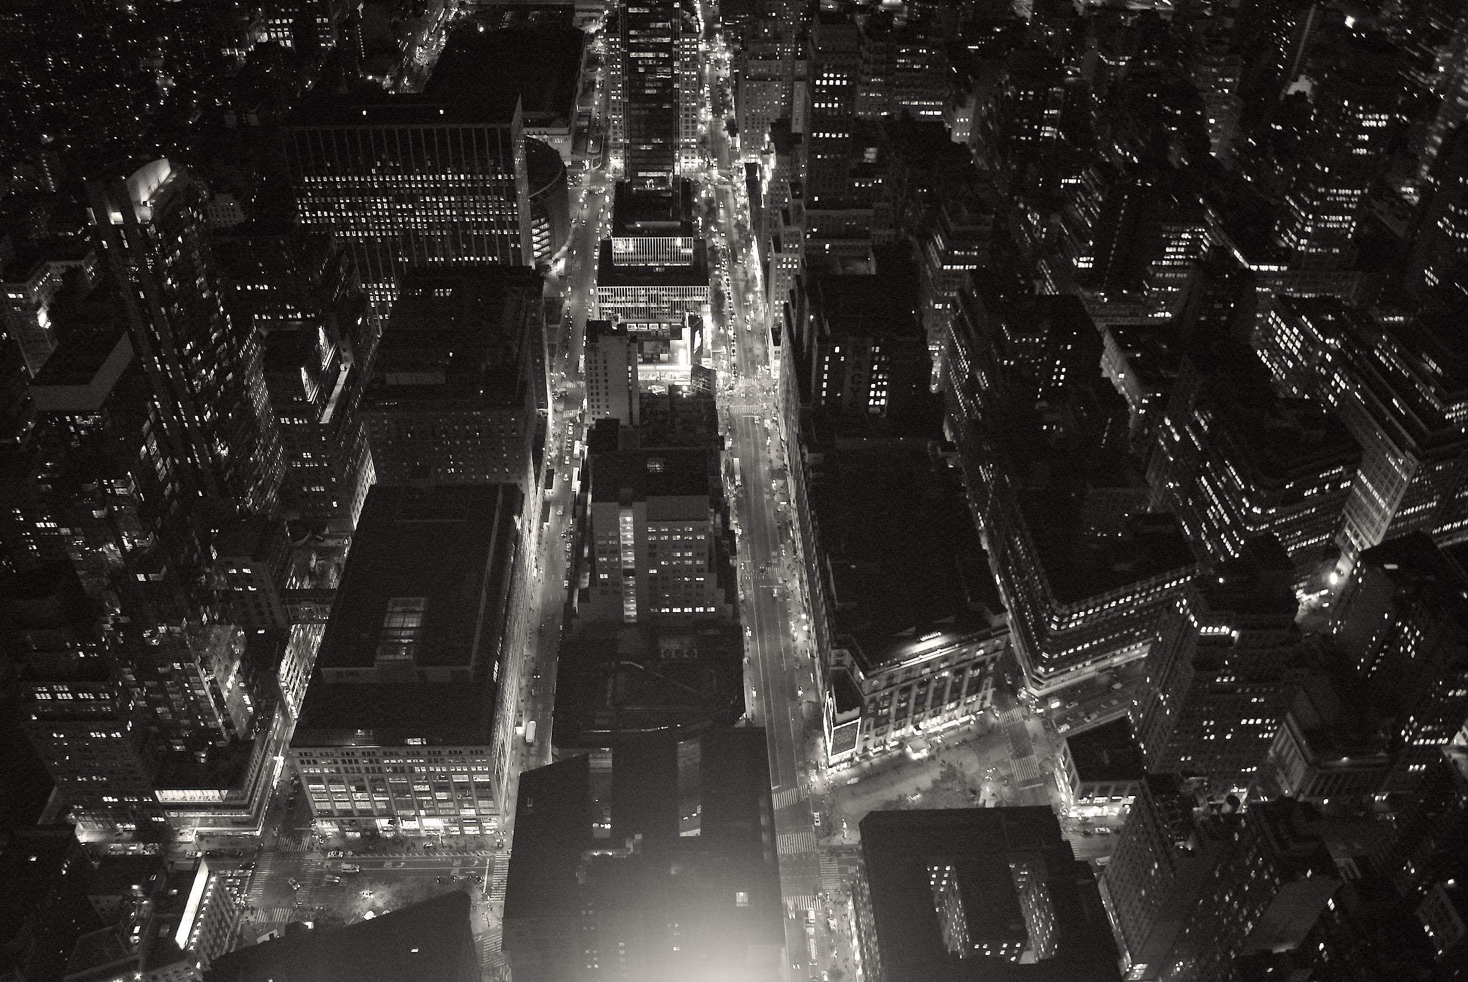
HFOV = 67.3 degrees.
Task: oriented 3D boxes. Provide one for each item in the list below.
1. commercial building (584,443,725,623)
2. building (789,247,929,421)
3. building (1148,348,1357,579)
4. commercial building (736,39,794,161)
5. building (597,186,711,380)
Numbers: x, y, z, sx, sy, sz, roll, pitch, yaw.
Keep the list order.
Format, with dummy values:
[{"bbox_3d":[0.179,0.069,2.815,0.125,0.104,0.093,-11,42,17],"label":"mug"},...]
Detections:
[{"bbox_3d":[-28.640,32.540,386.320,50.500,98.000,29.000,0,40,-4],"label":"commercial building"},{"bbox_3d":[53.821,-51.648,504.722,50.000,86.000,72.000,0,40,-4],"label":"building"},{"bbox_3d":[212.110,2.950,445.180,55.000,85.000,77.000,0,40,-4],"label":"building"},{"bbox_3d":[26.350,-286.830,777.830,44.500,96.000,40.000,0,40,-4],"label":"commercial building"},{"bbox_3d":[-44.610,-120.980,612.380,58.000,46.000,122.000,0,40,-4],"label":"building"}]

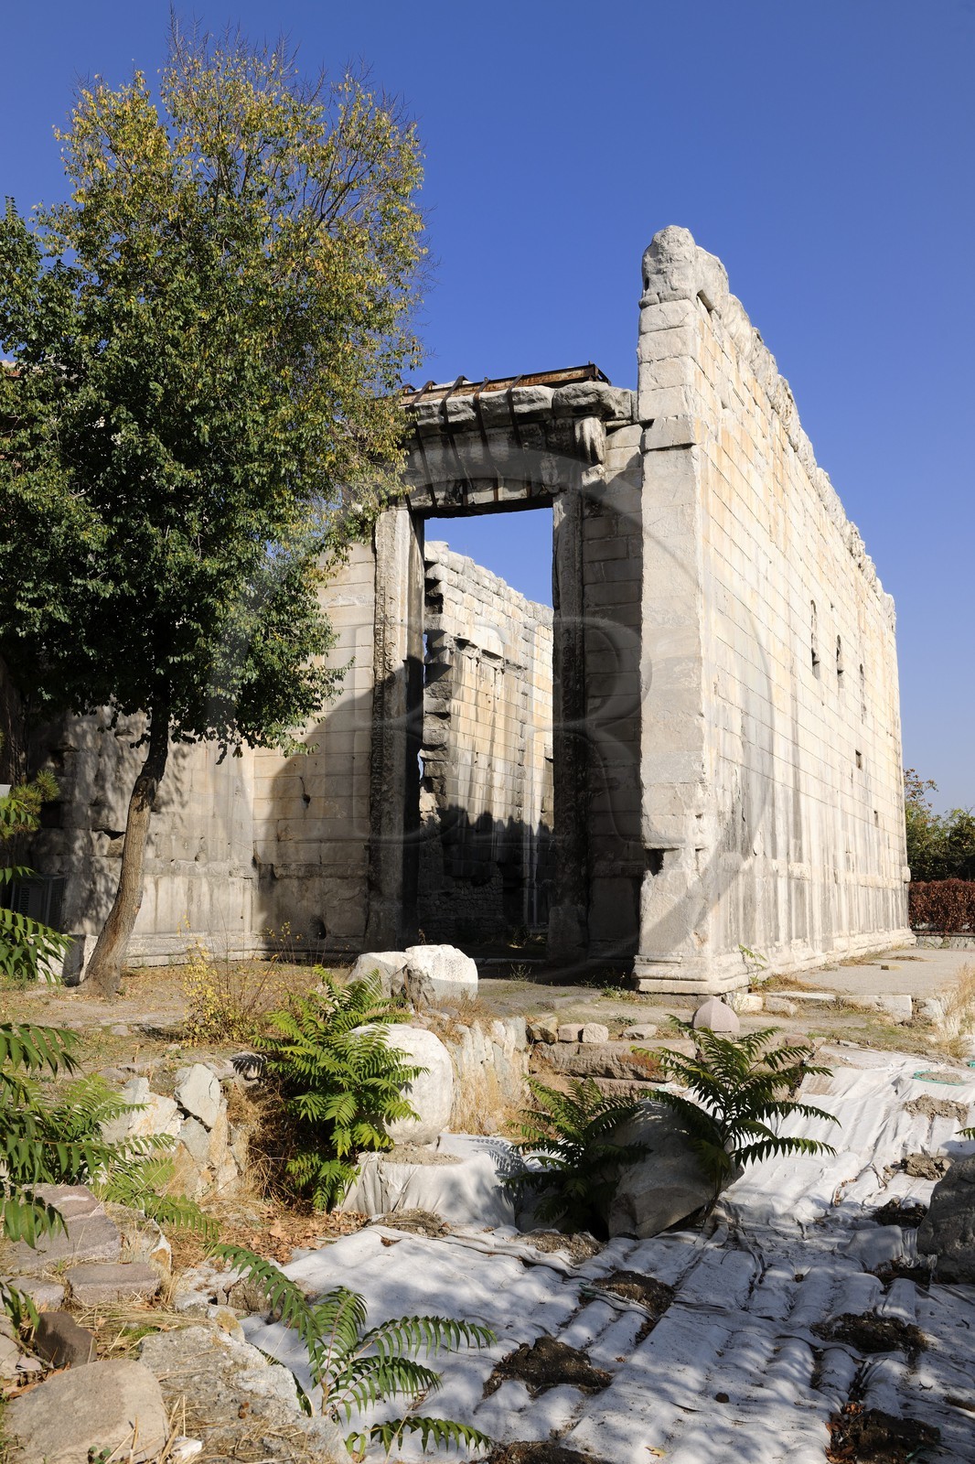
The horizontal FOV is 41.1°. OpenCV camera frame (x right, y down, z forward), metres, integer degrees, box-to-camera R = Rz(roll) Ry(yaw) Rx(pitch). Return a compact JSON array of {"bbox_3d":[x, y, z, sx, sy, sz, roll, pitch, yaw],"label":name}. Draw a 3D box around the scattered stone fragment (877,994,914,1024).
[{"bbox_3d":[5.898,3.992,18.800,0.500,0.400,0.420,-2,-8,17],"label":"scattered stone fragment"}]

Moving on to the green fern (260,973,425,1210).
[{"bbox_3d":[-1.132,2.775,10.300,1.250,1.750,1.200,1,-8,-6],"label":"green fern"}]

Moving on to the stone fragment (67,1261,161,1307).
[{"bbox_3d":[-1.724,2.535,6.000,0.400,0.130,0.300,2,-8,-15],"label":"stone fragment"}]

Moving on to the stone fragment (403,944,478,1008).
[{"bbox_3d":[-0.578,3.013,16.100,0.905,0.739,0.700,1,-8,-2],"label":"stone fragment"}]

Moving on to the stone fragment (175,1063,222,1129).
[{"bbox_3d":[-2.757,3.473,12.400,0.430,0.600,0.300,2,-8,-12],"label":"stone fragment"}]

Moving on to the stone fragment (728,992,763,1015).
[{"bbox_3d":[3.725,3.926,18.800,0.480,0.290,0.380,-1,-8,11],"label":"stone fragment"}]

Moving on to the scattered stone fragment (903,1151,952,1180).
[{"bbox_3d":[3.857,3.814,11.431,0.460,0.180,0.350,0,-7,0],"label":"scattered stone fragment"}]

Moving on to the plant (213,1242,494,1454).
[{"bbox_3d":[-0.560,2.552,5.450,1.080,0.620,0.850,1,-8,-5],"label":"plant"}]

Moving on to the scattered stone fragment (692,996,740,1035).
[{"bbox_3d":[2.587,3.230,14.723,0.540,0.420,0.540,0,-7,0],"label":"scattered stone fragment"}]

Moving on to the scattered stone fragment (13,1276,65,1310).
[{"bbox_3d":[-2.156,2.691,6.227,0.280,0.110,0.240,0,-7,0],"label":"scattered stone fragment"}]

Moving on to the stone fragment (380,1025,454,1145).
[{"bbox_3d":[-0.690,2.928,10.900,0.840,0.950,0.800,1,-8,-3],"label":"stone fragment"}]

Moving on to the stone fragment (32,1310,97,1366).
[{"bbox_3d":[-1.800,2.582,5.535,0.260,0.190,0.200,2,-7,-15],"label":"stone fragment"}]

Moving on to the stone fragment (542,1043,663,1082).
[{"bbox_3d":[1.249,3.571,14.078,1.400,0.340,0.500,-3,-7,25],"label":"stone fragment"}]

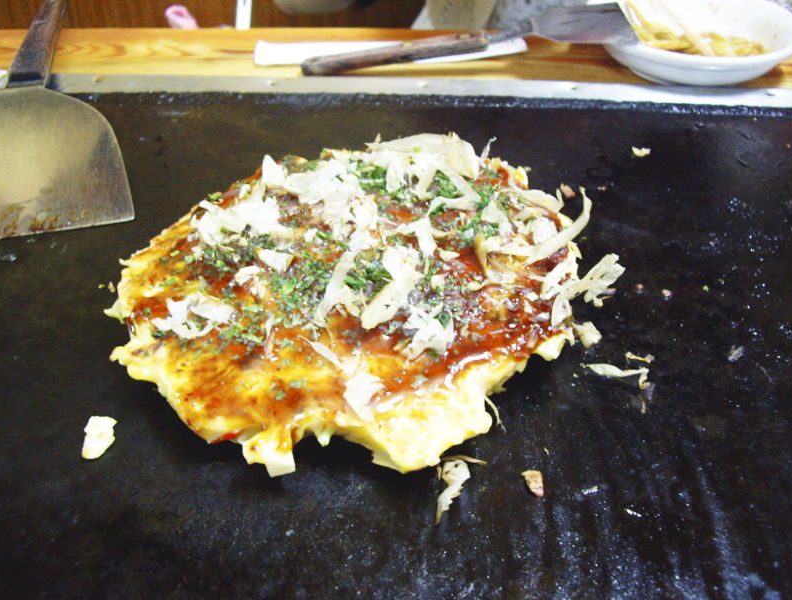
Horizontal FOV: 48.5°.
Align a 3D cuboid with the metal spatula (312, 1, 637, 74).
[{"bbox_3d":[0.045,-0.172,0.582,0.220,0.025,0.069,-6,38,5],"label":"metal spatula"}]

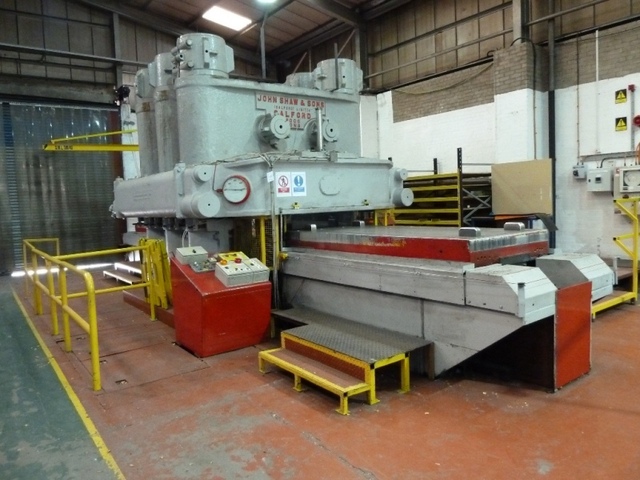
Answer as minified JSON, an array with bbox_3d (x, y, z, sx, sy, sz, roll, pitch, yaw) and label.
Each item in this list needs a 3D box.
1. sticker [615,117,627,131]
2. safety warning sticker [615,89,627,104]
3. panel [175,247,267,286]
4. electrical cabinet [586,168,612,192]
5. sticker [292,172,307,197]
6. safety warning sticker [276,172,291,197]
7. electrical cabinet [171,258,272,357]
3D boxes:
[{"bbox_3d":[5.037,-1.930,7.725,0.008,0.213,0.162,-5,6,-37],"label":"sticker"},{"bbox_3d":[5.016,-2.378,7.697,0.008,0.213,0.162,-5,6,-37],"label":"safety warning sticker"},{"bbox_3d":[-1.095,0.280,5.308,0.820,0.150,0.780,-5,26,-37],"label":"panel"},{"bbox_3d":[4.839,-1.034,7.956,0.160,0.395,0.380,-5,6,-37],"label":"electrical cabinet"},{"bbox_3d":[-0.267,-0.714,5.950,0.207,0.302,0.008,-5,6,-37],"label":"sticker"},{"bbox_3d":[-0.453,-0.692,5.809,0.207,0.302,0.008,-5,6,-37],"label":"safety warning sticker"},{"bbox_3d":[-1.107,0.675,5.290,0.830,0.980,0.760,-5,6,-37],"label":"electrical cabinet"}]

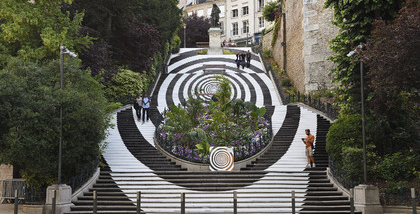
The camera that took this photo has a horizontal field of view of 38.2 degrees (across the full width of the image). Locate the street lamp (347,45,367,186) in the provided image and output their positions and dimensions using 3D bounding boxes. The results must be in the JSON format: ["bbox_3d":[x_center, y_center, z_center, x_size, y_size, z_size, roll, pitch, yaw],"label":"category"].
[{"bbox_3d":[5.173,0.216,21.412,0.680,4.950,0.350,-2,-6,17],"label":"street lamp"}]

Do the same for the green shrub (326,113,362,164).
[{"bbox_3d":[6.428,1.524,28.989,1.720,2.388,1.900,0,-6,0],"label":"green shrub"}]

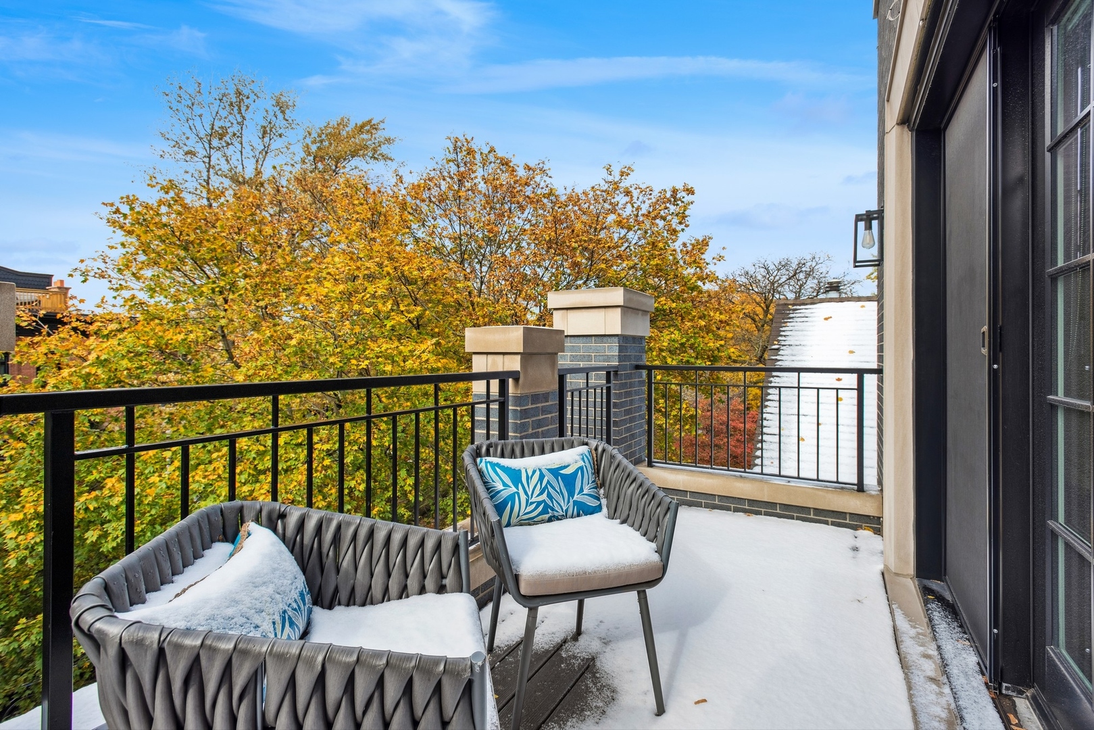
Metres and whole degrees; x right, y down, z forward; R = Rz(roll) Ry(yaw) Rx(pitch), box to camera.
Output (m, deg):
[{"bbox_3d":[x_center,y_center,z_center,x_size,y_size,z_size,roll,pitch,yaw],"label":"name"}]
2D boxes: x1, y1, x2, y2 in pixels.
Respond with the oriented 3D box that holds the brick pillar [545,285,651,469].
[{"bbox_3d":[0.449,0.145,4.126,0.616,1.400,0.683,0,1,30],"label":"brick pillar"}]

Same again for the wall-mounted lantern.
[{"bbox_3d":[1.945,-0.766,3.126,0.148,0.312,0.185,0,1,30],"label":"wall-mounted lantern"}]

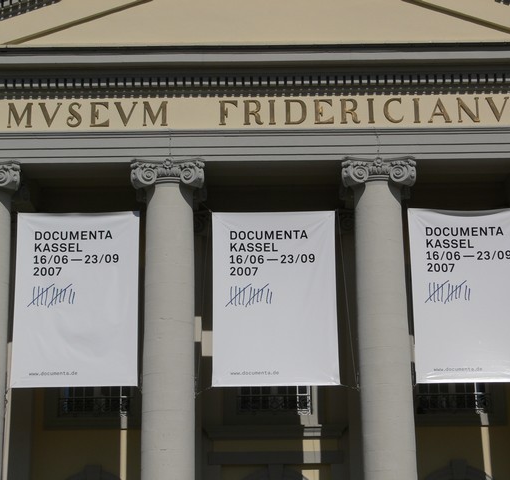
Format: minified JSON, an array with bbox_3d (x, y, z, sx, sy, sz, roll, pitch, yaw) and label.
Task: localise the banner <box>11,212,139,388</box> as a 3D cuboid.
[{"bbox_3d":[-3.839,1.255,26.713,2.700,3.870,0.080,-1,-16,0],"label":"banner"}]

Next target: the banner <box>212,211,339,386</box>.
[{"bbox_3d":[0.441,1.235,26.726,2.700,3.870,0.080,-1,-16,0],"label":"banner"}]

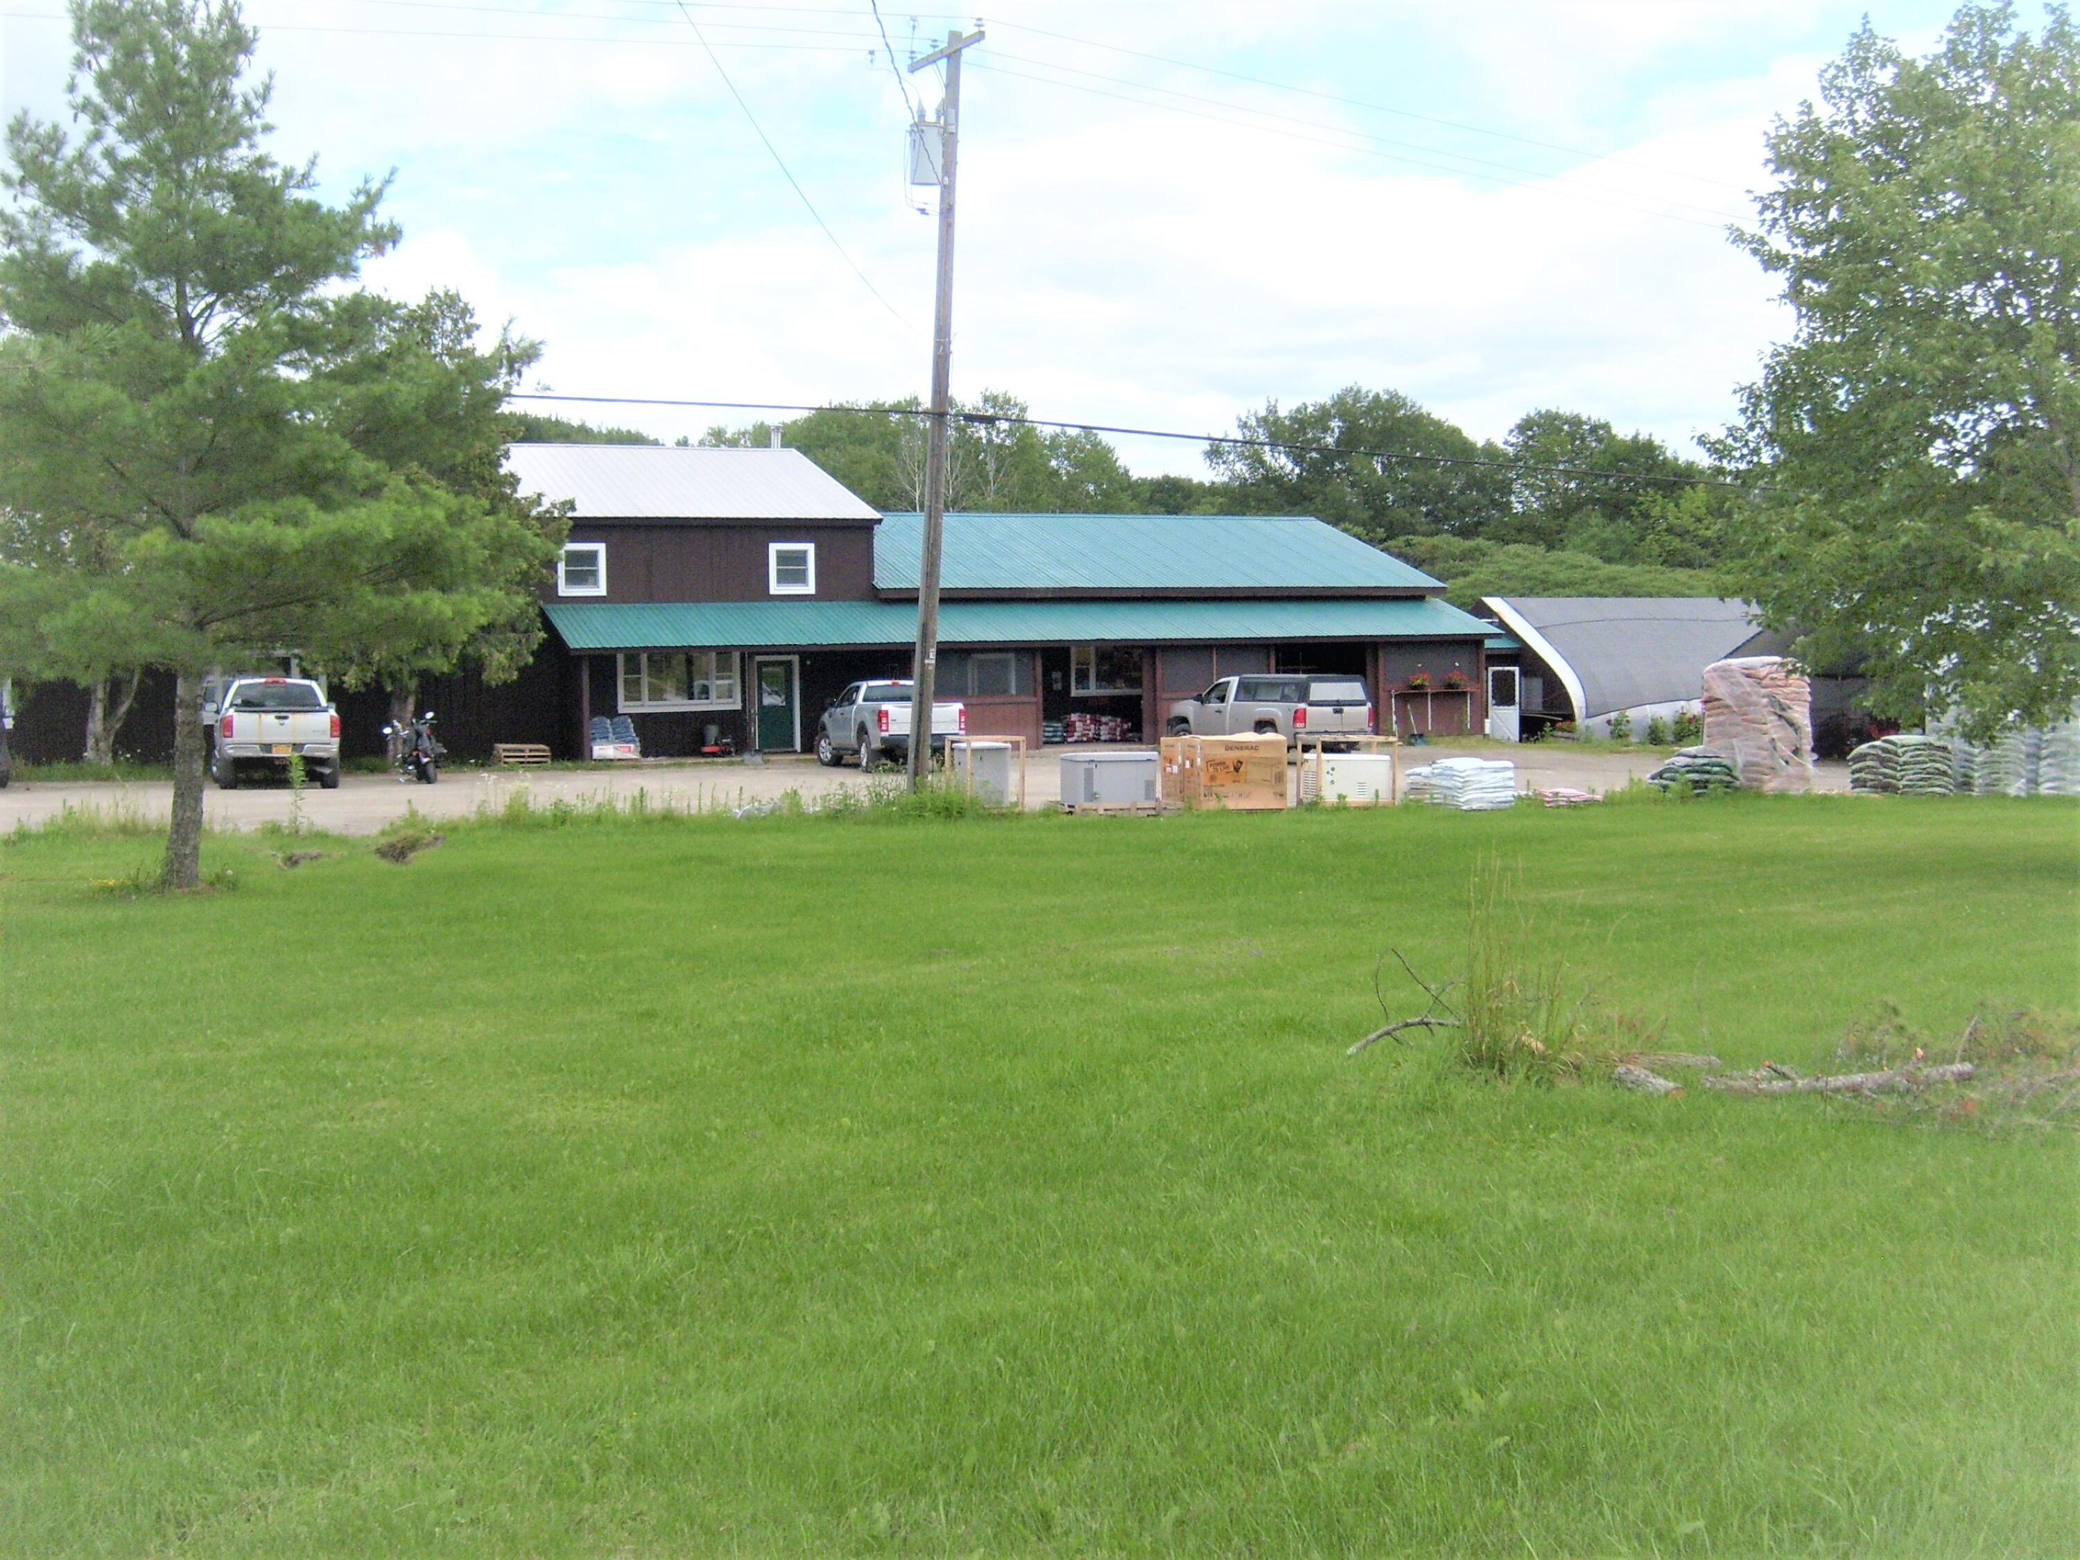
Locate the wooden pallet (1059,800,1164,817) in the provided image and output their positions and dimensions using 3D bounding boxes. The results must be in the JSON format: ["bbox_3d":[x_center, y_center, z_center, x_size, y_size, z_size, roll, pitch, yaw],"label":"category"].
[{"bbox_3d":[1.089,0.399,31.685,1.360,0.150,0.800,-2,4,-21],"label":"wooden pallet"}]

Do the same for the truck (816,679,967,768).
[{"bbox_3d":[-3.192,-1.137,43.934,1.920,1.820,5.350,-2,4,-20],"label":"truck"}]

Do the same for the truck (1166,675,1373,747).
[{"bbox_3d":[4.954,-1.381,46.484,2.060,1.880,5.600,-3,4,-27],"label":"truck"}]

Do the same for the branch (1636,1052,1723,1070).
[{"bbox_3d":[3.069,1.348,10.145,0.420,0.080,0.090,0,4,8],"label":"branch"}]

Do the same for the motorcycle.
[{"bbox_3d":[-11.531,-0.600,38.778,0.920,1.260,2.200,-2,4,-23],"label":"motorcycle"}]

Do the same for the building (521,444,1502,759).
[{"bbox_3d":[-2.303,-4.975,55.314,22.667,7.825,17.000,-2,4,-20],"label":"building"}]

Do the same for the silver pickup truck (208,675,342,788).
[{"bbox_3d":[-14.147,-0.904,38.807,2.080,1.930,5.700,-2,4,-23],"label":"silver pickup truck"}]

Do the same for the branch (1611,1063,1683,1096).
[{"bbox_3d":[2.807,1.367,9.727,0.110,0.100,0.370,-4,5,-40],"label":"branch"}]

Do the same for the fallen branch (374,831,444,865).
[{"bbox_3d":[-7.242,0.733,24.047,0.850,0.300,0.600,-2,4,-15],"label":"fallen branch"}]

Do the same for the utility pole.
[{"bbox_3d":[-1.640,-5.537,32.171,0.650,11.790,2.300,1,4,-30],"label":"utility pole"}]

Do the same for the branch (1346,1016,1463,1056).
[{"bbox_3d":[1.854,1.287,10.689,0.550,0.170,0.180,-2,4,-15],"label":"branch"}]

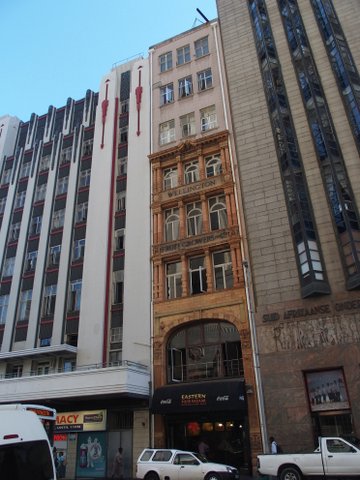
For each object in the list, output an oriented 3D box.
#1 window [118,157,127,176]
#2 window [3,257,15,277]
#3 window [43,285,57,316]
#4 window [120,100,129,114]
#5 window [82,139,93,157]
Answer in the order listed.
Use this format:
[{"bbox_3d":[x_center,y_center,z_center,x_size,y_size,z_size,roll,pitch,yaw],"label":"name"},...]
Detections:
[{"bbox_3d":[-4.703,-6.052,31.834,0.890,1.930,0.150,-13,-28,21],"label":"window"},{"bbox_3d":[-14.729,2.369,33.744,1.463,1.929,0.200,-13,-28,21],"label":"window"},{"bbox_3d":[-10.052,4.778,30.244,1.522,2.553,0.200,-13,-28,21],"label":"window"},{"bbox_3d":[-4.939,-12.049,35.397,1.092,1.598,0.200,-13,-28,21],"label":"window"},{"bbox_3d":[-8.306,-8.379,35.185,1.200,1.715,0.160,-13,-28,20],"label":"window"}]

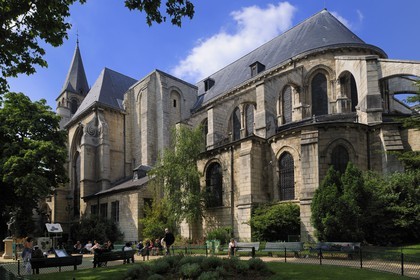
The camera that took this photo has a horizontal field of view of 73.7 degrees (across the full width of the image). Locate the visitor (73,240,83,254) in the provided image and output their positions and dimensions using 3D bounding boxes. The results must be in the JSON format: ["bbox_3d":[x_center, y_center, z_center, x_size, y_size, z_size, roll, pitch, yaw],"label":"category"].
[{"bbox_3d":[-10.387,8.470,22.000,0.600,1.150,0.750,0,-3,-6],"label":"visitor"}]

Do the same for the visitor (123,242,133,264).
[{"bbox_3d":[-4.479,6.172,15.200,0.520,1.170,0.720,1,-4,-27],"label":"visitor"}]

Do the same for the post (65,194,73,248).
[{"bbox_3d":[-10.842,6.335,21.500,0.520,4.300,0.520,0,-6,0],"label":"post"}]

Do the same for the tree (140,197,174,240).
[{"bbox_3d":[-4.875,7.382,26.000,3.200,4.200,3.000,0,-6,0],"label":"tree"}]

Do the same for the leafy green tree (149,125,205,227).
[{"bbox_3d":[-2.632,3.182,22.000,4.400,9.000,4.200,-1,-3,0],"label":"leafy green tree"}]

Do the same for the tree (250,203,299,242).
[{"bbox_3d":[5.123,6.579,21.800,3.900,3.400,3.200,0,-6,0],"label":"tree"}]

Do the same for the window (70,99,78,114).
[{"bbox_3d":[-41.134,-10.170,85.000,2.300,5.000,0.600,5,-8,-38],"label":"window"}]

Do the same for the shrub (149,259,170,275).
[{"bbox_3d":[-2.107,5.344,11.800,0.920,0.660,0.880,0,-6,0],"label":"shrub"}]

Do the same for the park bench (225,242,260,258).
[{"bbox_3d":[1.967,6.921,17.600,2.200,0.860,0.650,-2,-6,21],"label":"park bench"}]

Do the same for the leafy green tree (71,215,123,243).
[{"bbox_3d":[-10.134,8.214,25.000,4.600,3.000,3.700,-1,-3,0],"label":"leafy green tree"}]

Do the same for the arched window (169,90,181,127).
[{"bbox_3d":[-5.280,-4.725,42.000,1.800,5.400,0.500,5,-8,-40],"label":"arched window"}]

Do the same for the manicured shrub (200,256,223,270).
[{"bbox_3d":[0.062,5.116,11.600,0.920,0.620,0.880,-1,-3,0],"label":"manicured shrub"}]

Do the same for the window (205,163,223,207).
[{"bbox_3d":[0.373,4.400,27.500,0.500,4.350,2.300,6,-8,-43],"label":"window"}]

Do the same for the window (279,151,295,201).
[{"bbox_3d":[5.874,2.803,21.500,1.350,3.700,0.350,-3,-4,37],"label":"window"}]

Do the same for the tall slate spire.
[{"bbox_3d":[-37.468,-20.057,78.000,8.300,15.600,8.300,-4,-5,45],"label":"tall slate spire"}]

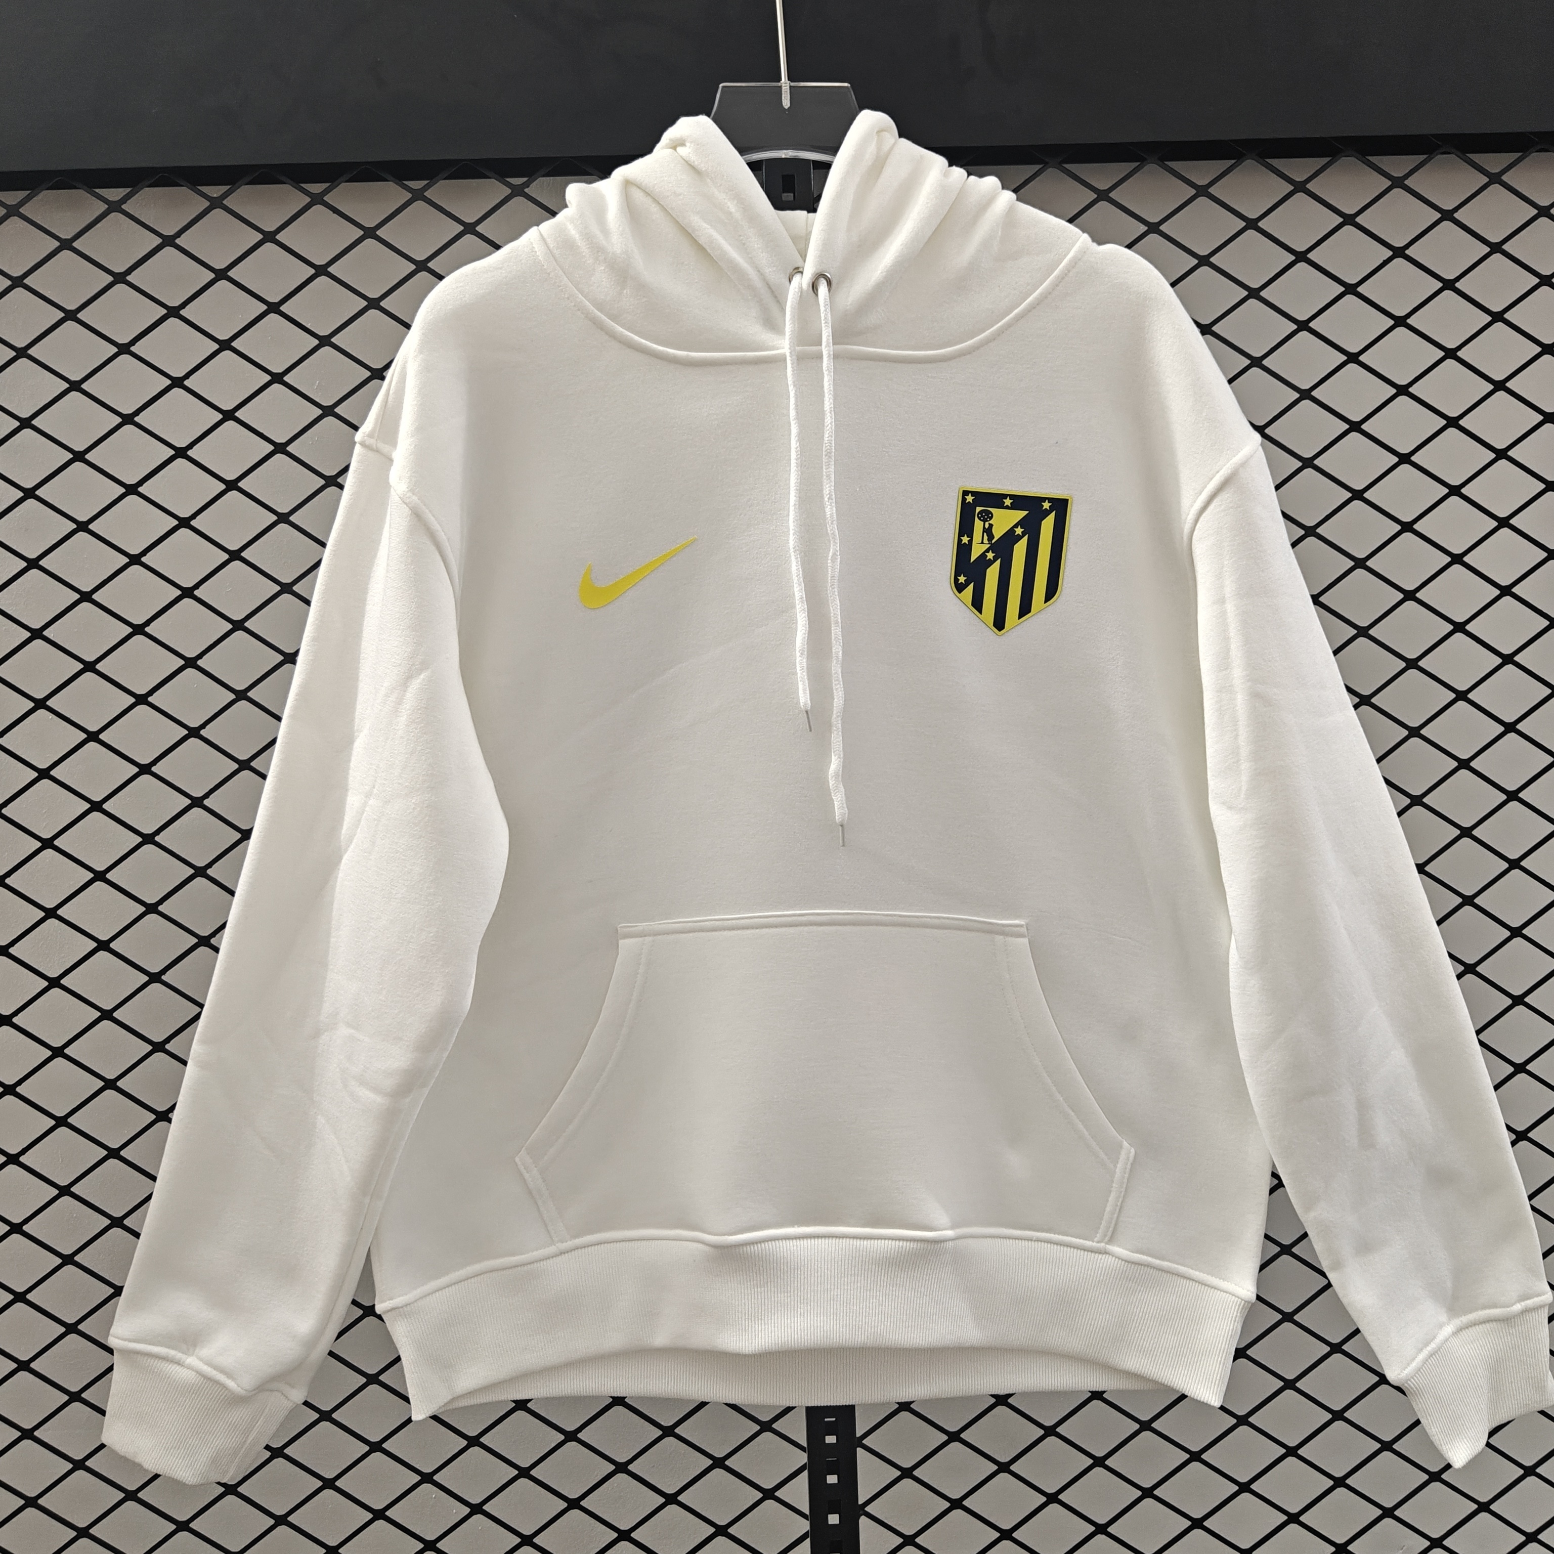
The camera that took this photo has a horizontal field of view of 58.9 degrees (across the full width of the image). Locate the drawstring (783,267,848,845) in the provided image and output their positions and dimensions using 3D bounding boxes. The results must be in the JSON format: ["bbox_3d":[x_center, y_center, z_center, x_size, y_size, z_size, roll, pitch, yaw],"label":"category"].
[{"bbox_3d":[0.021,-0.124,0.772,0.036,0.323,0.030,-2,1,-1],"label":"drawstring"}]

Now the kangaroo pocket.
[{"bbox_3d":[0.026,0.168,0.770,0.345,0.187,0.040,-2,1,-1],"label":"kangaroo pocket"}]

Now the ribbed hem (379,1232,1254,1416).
[{"bbox_3d":[0.023,0.318,0.800,0.508,0.106,0.110,-2,1,-1],"label":"ribbed hem"}]

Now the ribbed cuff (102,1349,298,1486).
[{"bbox_3d":[-0.336,0.371,0.795,0.115,0.072,0.055,16,1,-2],"label":"ribbed cuff"}]

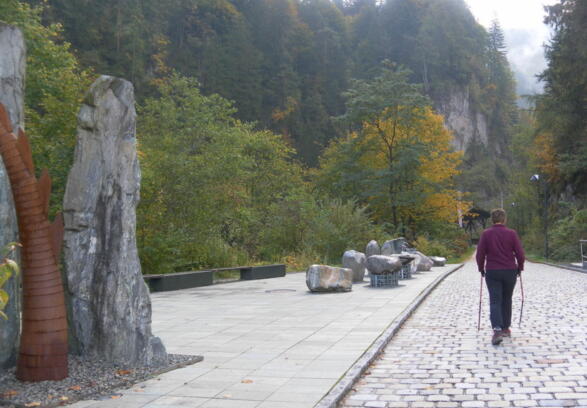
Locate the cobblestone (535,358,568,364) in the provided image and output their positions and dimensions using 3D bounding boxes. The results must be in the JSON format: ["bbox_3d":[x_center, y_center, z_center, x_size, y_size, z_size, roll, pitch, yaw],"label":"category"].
[{"bbox_3d":[2.765,1.710,6.360,0.340,0.090,0.200,-2,-2,-6],"label":"cobblestone"}]

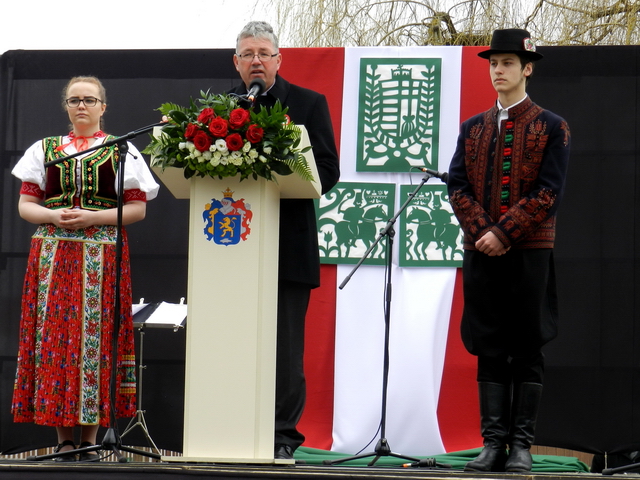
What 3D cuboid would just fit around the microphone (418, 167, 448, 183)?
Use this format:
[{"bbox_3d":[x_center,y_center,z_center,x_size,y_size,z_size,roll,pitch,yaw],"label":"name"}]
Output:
[{"bbox_3d":[0.473,-0.266,8.700,0.175,0.050,0.050,22,-14,-24],"label":"microphone"}]

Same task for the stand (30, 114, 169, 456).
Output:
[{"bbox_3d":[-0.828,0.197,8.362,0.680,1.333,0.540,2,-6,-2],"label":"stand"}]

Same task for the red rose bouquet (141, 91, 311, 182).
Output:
[{"bbox_3d":[-0.384,-0.425,8.820,0.680,0.370,0.380,0,-5,10],"label":"red rose bouquet"}]

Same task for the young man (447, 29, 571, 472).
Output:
[{"bbox_3d":[0.772,0.039,8.680,0.460,1.790,0.360,0,-6,18],"label":"young man"}]

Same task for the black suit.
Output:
[{"bbox_3d":[-0.217,0.083,8.620,0.580,1.518,0.400,0,-6,14],"label":"black suit"}]

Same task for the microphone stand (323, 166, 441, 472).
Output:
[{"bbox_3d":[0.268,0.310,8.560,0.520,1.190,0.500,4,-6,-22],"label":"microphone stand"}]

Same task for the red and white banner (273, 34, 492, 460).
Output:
[{"bbox_3d":[0.374,0.048,9.750,1.140,1.880,0.180,0,-5,9],"label":"red and white banner"}]

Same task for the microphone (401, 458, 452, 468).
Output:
[{"bbox_3d":[0.429,0.917,8.720,0.200,0.050,0.050,0,-5,9],"label":"microphone"}]

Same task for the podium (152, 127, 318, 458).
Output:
[{"bbox_3d":[-0.322,0.210,8.193,0.580,1.281,0.440,0,-6,12],"label":"podium"}]

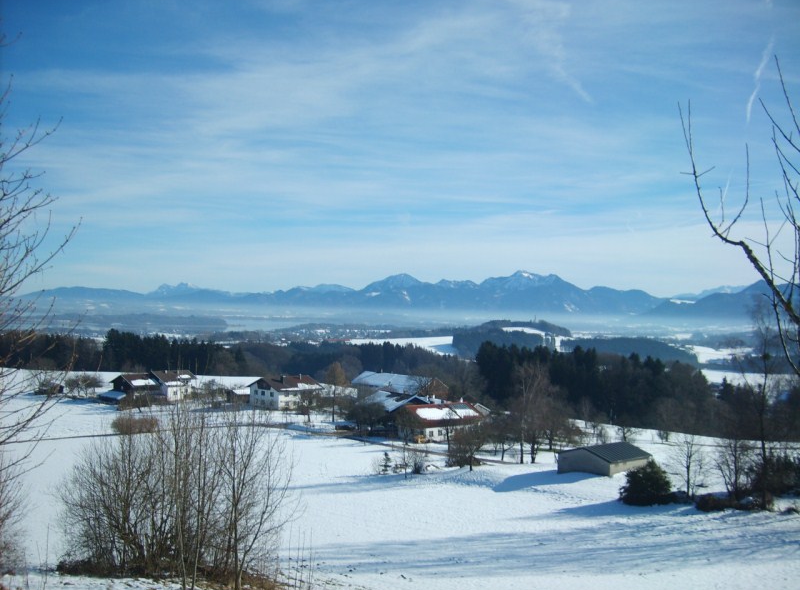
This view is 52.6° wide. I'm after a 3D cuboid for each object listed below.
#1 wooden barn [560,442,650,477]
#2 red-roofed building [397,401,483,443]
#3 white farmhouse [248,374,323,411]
[{"bbox_3d":[43.974,35.101,172.943,15.200,5.851,13.000,2,-1,-41],"label":"wooden barn"},{"bbox_3d":[9.873,33.198,214.757,20.800,7.708,15.000,2,-1,-36],"label":"red-roofed building"},{"bbox_3d":[-34.905,29.556,247.751,16.900,8.760,16.000,2,-1,-45],"label":"white farmhouse"}]

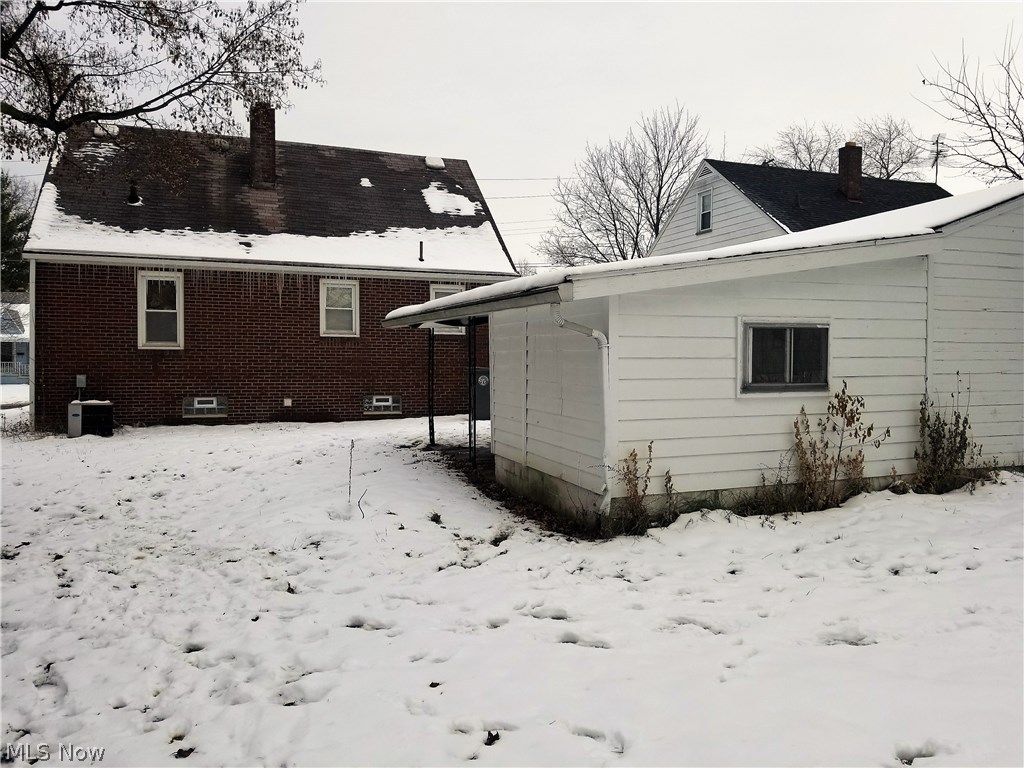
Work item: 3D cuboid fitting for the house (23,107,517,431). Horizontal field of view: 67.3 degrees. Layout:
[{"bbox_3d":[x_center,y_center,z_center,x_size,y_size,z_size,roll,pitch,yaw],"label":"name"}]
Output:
[{"bbox_3d":[-5.763,-2.814,19.266,9.620,7.000,7.800,-1,2,-21],"label":"house"}]

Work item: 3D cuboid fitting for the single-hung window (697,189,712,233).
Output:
[{"bbox_3d":[5.835,-5.227,23.318,0.120,1.250,0.790,-1,2,-21],"label":"single-hung window"}]

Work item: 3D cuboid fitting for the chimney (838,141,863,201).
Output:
[{"bbox_3d":[10.278,-6.412,23.367,0.500,1.850,0.430,-1,2,-21],"label":"chimney"}]

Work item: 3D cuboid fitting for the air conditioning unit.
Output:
[{"bbox_3d":[-7.589,0.632,13.909,0.660,0.640,0.640,-1,2,-21],"label":"air conditioning unit"}]

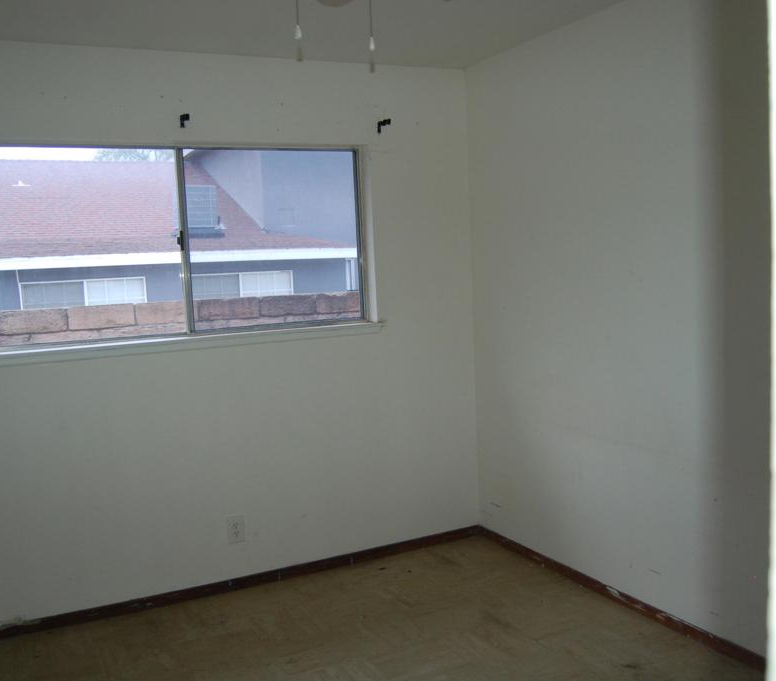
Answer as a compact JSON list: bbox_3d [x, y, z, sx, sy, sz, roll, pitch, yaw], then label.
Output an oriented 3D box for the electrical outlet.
[{"bbox_3d":[-0.679,0.845,3.433,0.076,0.121,0.010,-5,6,-25],"label":"electrical outlet"}]

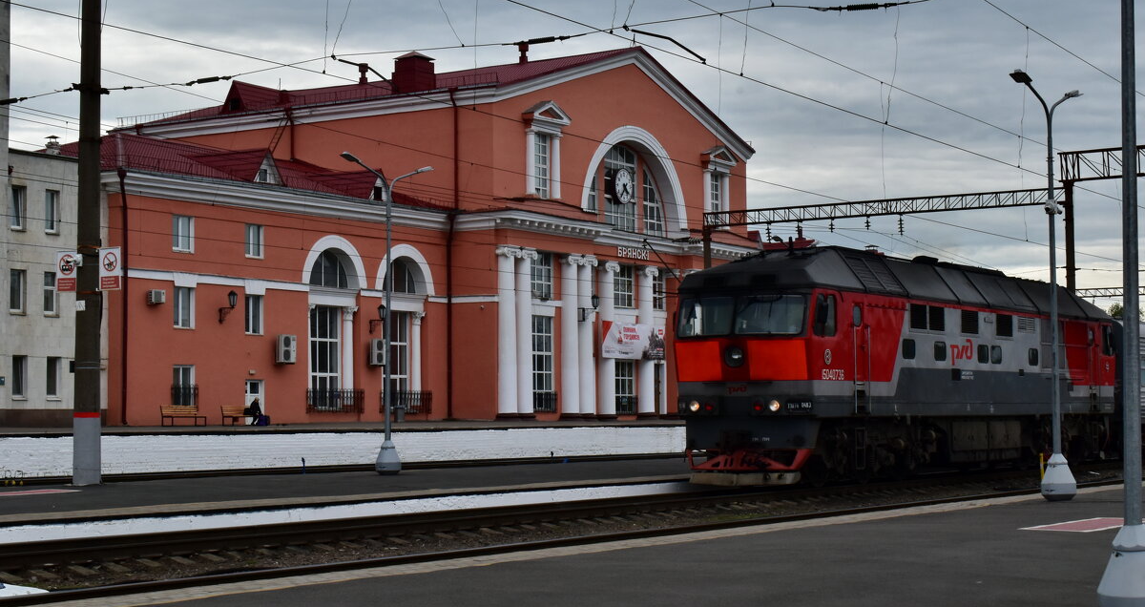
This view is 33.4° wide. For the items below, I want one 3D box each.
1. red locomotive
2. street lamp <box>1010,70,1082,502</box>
[{"bbox_3d":[8.881,1.641,47.119,3.040,5.130,20.900,-2,-4,33],"label":"red locomotive"},{"bbox_3d":[7.419,-0.211,29.450,0.540,6.520,2.500,-3,-4,35],"label":"street lamp"}]

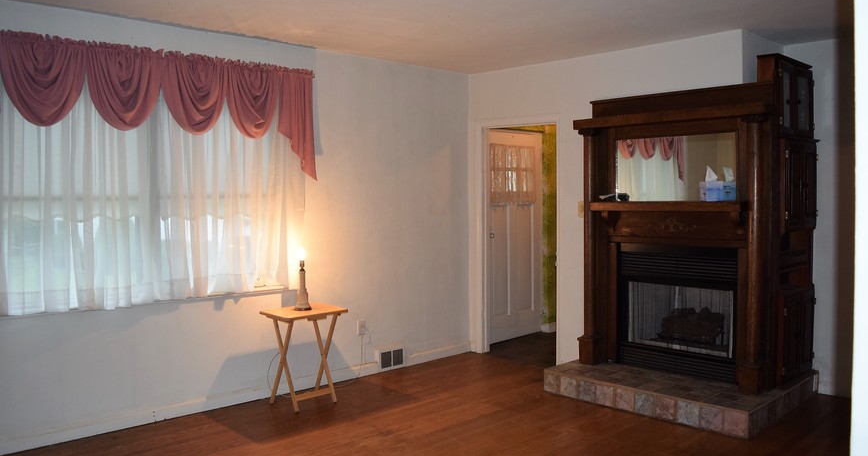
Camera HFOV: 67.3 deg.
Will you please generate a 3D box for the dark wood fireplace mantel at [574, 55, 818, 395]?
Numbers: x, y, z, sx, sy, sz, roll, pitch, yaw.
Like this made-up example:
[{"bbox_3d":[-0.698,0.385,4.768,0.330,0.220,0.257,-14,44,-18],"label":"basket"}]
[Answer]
[{"bbox_3d":[1.883,-0.044,4.766,0.970,2.140,1.385,-3,4,-44],"label":"dark wood fireplace mantel"}]

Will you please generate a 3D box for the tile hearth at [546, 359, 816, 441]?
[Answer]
[{"bbox_3d":[1.777,1.109,4.721,1.275,0.158,1.430,-3,4,-44],"label":"tile hearth"}]

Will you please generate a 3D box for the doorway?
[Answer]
[{"bbox_3d":[0.786,0.138,5.712,0.781,2.030,0.120,2,4,45],"label":"doorway"}]

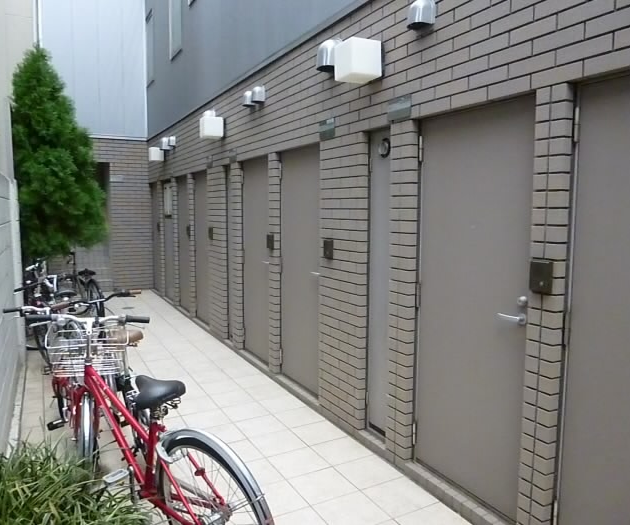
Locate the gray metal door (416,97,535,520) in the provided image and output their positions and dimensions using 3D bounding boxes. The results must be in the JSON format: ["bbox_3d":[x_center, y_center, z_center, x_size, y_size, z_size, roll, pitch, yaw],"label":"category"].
[{"bbox_3d":[0.803,0.208,2.572,0.070,1.947,0.763,-3,7,-29],"label":"gray metal door"}]

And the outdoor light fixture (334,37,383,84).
[{"bbox_3d":[0.273,-1.186,2.992,0.238,0.199,0.185,-3,6,-29],"label":"outdoor light fixture"}]

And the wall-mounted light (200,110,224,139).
[{"bbox_3d":[-1.106,-1.447,5.478,0.243,0.203,0.185,-3,6,-29],"label":"wall-mounted light"}]

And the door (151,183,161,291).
[{"bbox_3d":[-2.734,-0.417,9.002,0.055,1.945,0.800,-3,6,-29],"label":"door"}]

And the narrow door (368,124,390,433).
[{"bbox_3d":[0.449,0.162,3.270,0.050,1.968,0.287,-3,7,-28],"label":"narrow door"}]

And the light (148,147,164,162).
[{"bbox_3d":[-2.493,-1.710,8.004,0.215,0.200,0.200,-3,7,-29],"label":"light"}]

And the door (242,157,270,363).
[{"bbox_3d":[-0.530,-0.017,5.018,0.055,1.970,0.810,-3,6,-29],"label":"door"}]

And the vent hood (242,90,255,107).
[{"bbox_3d":[-0.613,-1.522,4.701,0.120,0.143,0.132,-3,6,-29],"label":"vent hood"}]

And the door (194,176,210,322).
[{"bbox_3d":[-1.409,-0.181,6.606,0.055,1.960,0.815,-3,6,-29],"label":"door"}]

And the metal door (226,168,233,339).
[{"bbox_3d":[-0.900,-0.111,5.643,0.070,1.920,0.320,-3,7,-29],"label":"metal door"}]

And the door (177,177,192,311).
[{"bbox_3d":[-1.839,-0.290,7.337,0.070,1.905,0.760,-3,7,-29],"label":"door"}]

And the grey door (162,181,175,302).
[{"bbox_3d":[-2.284,-0.374,8.138,0.070,1.885,0.770,-3,7,-29],"label":"grey door"}]

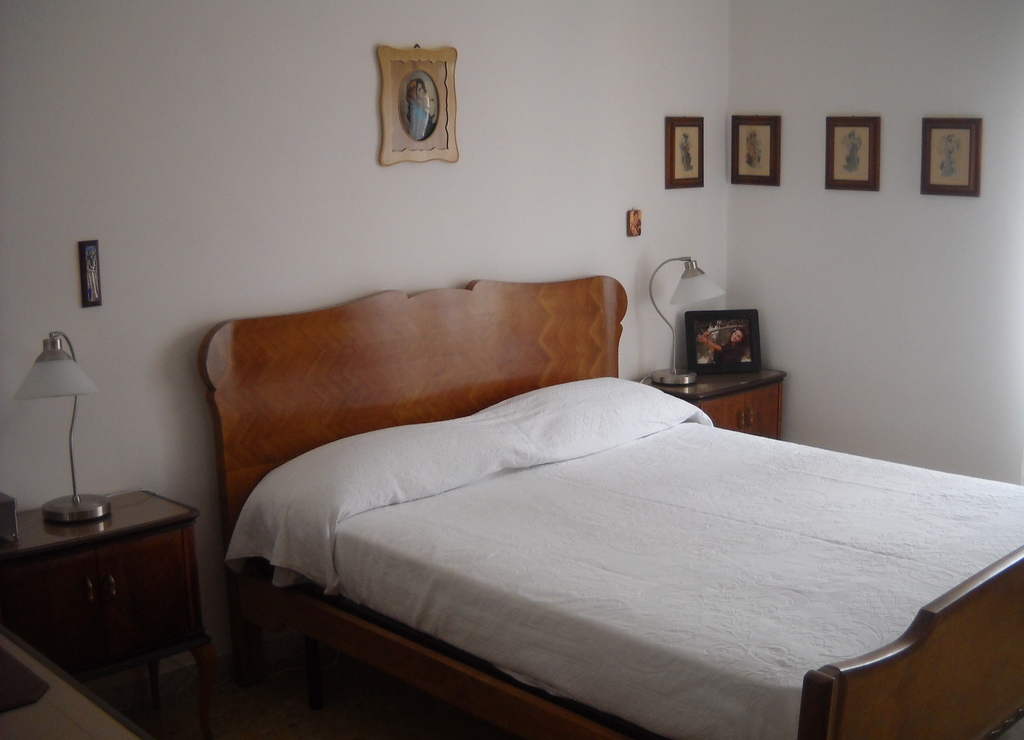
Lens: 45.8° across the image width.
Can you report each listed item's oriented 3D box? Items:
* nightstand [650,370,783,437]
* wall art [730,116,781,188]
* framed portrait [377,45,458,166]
[{"bbox_3d":[0.750,0.361,4.697,0.615,0.652,0.330,-10,14,-41],"label":"nightstand"},{"bbox_3d":[0.956,-0.858,4.744,0.020,0.263,0.222,-10,14,-41],"label":"wall art"},{"bbox_3d":[-0.276,-0.784,3.596,0.025,0.345,0.295,10,15,44],"label":"framed portrait"}]

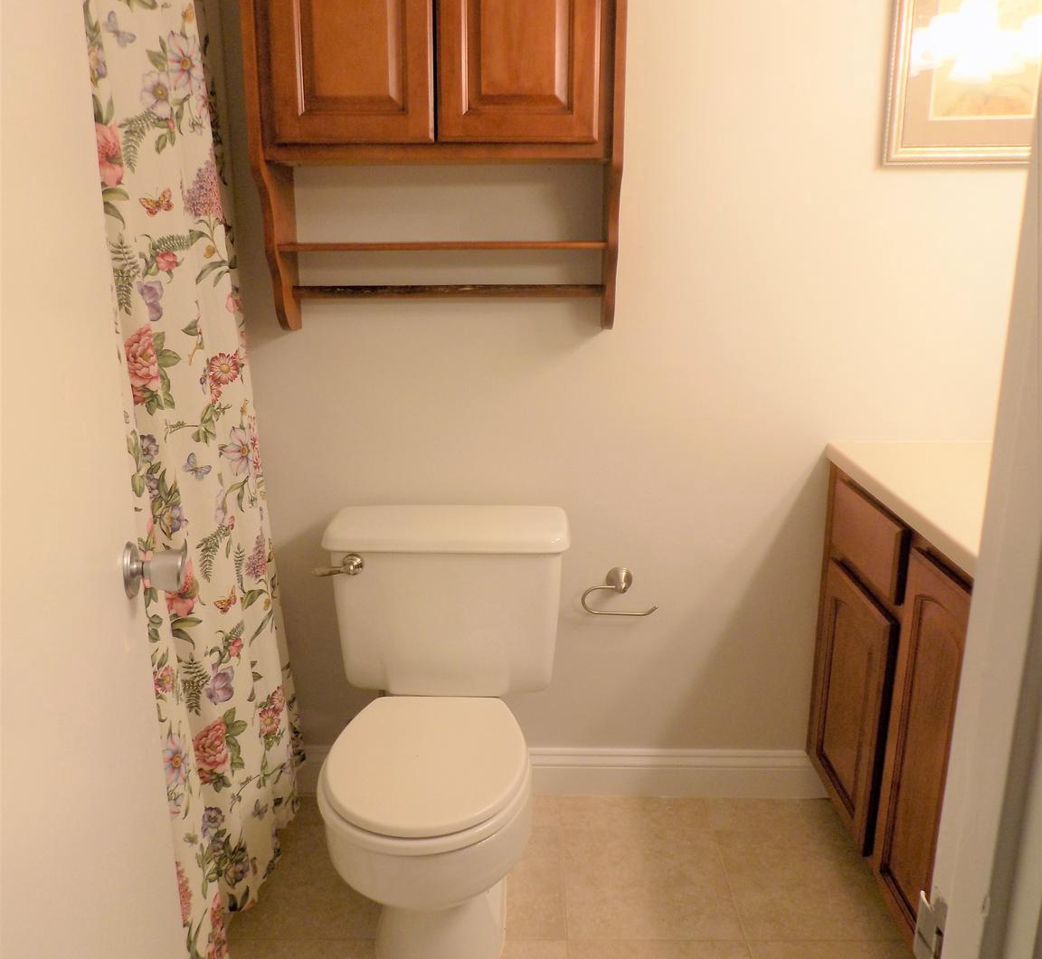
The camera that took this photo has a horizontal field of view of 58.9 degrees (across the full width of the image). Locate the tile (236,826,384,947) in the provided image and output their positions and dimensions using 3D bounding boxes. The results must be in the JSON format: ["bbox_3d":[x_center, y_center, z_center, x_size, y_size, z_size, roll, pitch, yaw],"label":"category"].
[{"bbox_3d":[-0.401,0.807,1.858,0.326,0.010,0.329,0,15,0],"label":"tile"}]

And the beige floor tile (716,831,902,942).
[{"bbox_3d":[0.578,0.809,1.856,0.326,0.010,0.329,0,15,0],"label":"beige floor tile"}]

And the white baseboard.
[{"bbox_3d":[0.085,0.669,2.118,1.244,0.122,0.015,0,15,0],"label":"white baseboard"}]

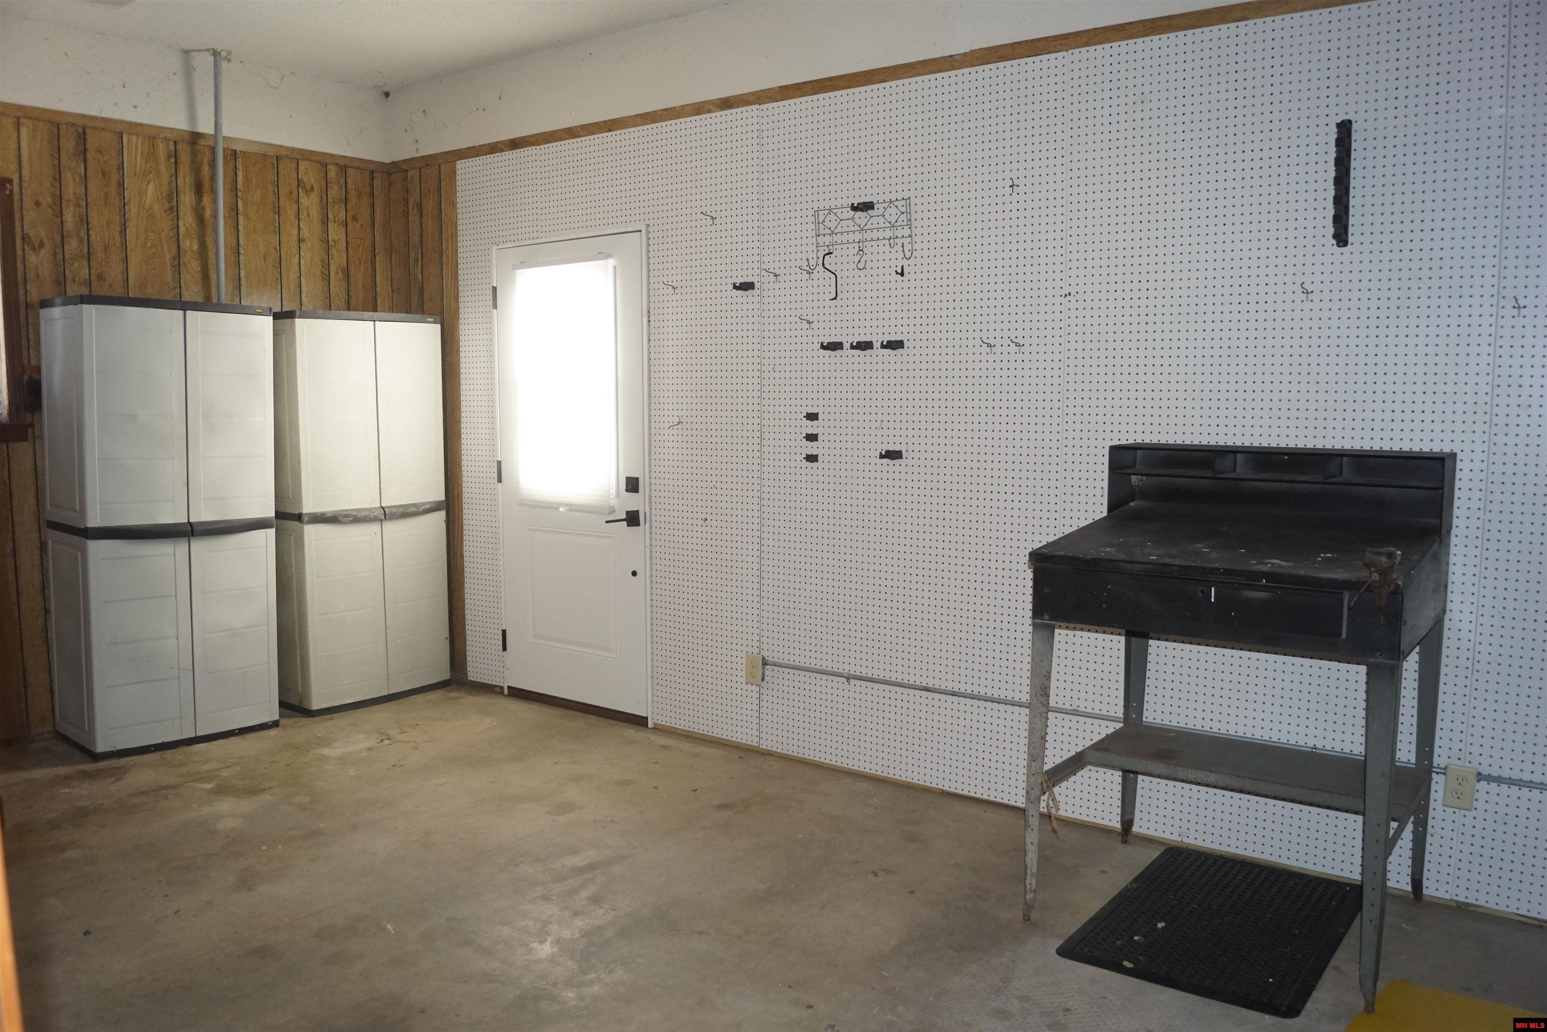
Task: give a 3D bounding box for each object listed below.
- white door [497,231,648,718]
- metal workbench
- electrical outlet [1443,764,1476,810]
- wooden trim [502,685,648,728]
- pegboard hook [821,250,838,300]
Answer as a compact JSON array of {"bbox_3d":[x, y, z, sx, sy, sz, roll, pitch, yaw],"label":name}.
[{"bbox_3d":[-0.884,-0.179,5.080,0.914,2.030,0.045,5,8,37],"label":"white door"},{"bbox_3d":[1.228,0.467,3.065,0.880,1.250,0.740,5,8,37],"label":"metal workbench"},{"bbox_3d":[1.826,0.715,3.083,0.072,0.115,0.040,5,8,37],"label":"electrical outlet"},{"bbox_3d":[-0.881,0.843,5.186,0.925,0.045,0.045,5,8,37],"label":"wooden trim"},{"bbox_3d":[0.197,-0.854,4.136,0.055,0.172,0.040,5,8,37],"label":"pegboard hook"}]

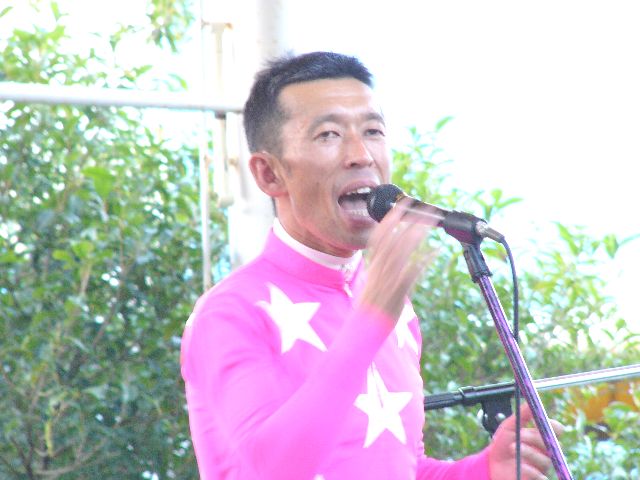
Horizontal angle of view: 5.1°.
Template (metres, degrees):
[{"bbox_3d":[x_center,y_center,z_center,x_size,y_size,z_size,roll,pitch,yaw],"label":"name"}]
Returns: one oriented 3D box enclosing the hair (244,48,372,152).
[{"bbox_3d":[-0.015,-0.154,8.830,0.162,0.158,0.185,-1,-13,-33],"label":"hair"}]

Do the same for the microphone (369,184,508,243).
[{"bbox_3d":[0.140,-0.028,8.700,0.197,0.055,0.052,15,4,32],"label":"microphone"}]

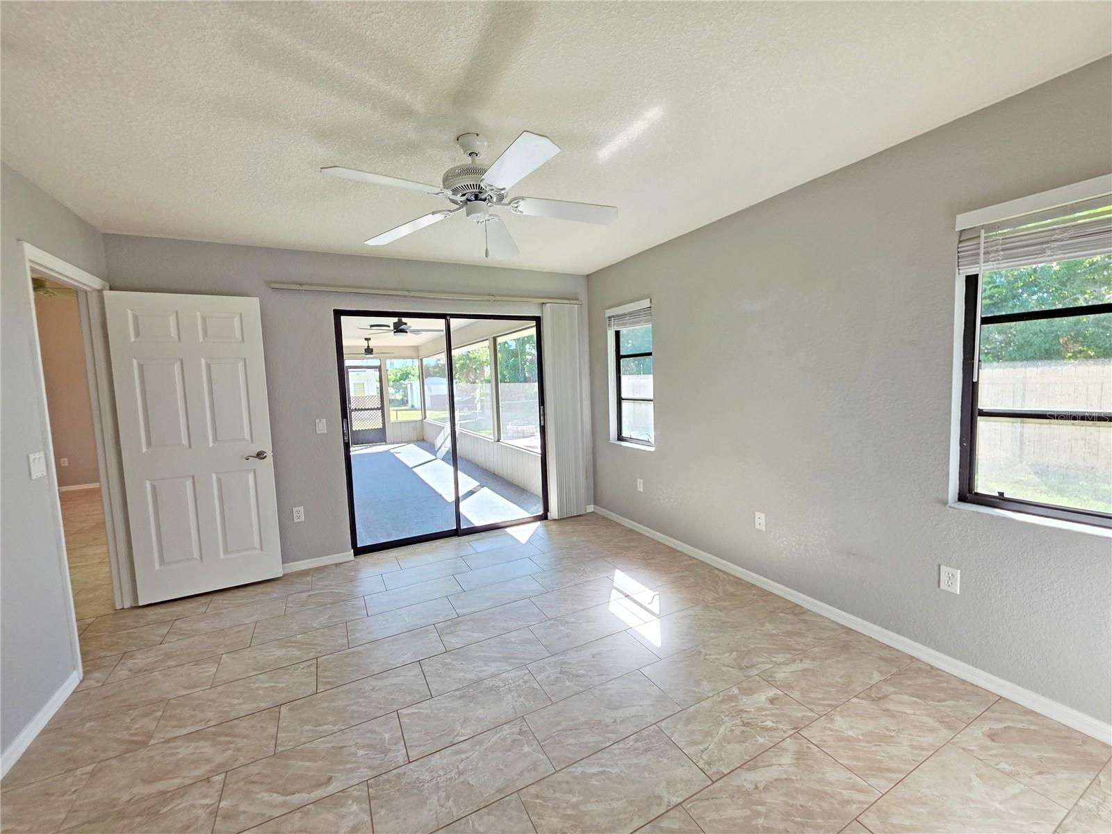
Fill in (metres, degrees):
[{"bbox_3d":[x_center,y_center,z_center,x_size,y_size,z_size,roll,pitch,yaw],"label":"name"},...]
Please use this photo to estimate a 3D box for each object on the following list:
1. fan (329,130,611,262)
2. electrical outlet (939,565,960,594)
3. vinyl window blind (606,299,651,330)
[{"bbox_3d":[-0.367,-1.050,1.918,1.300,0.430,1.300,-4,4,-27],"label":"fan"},{"bbox_3d":[1.813,0.751,1.922,0.008,0.115,0.071,-4,5,-27],"label":"electrical outlet"},{"bbox_3d":[0.683,-0.922,3.839,0.070,0.197,0.673,-4,5,-27],"label":"vinyl window blind"}]

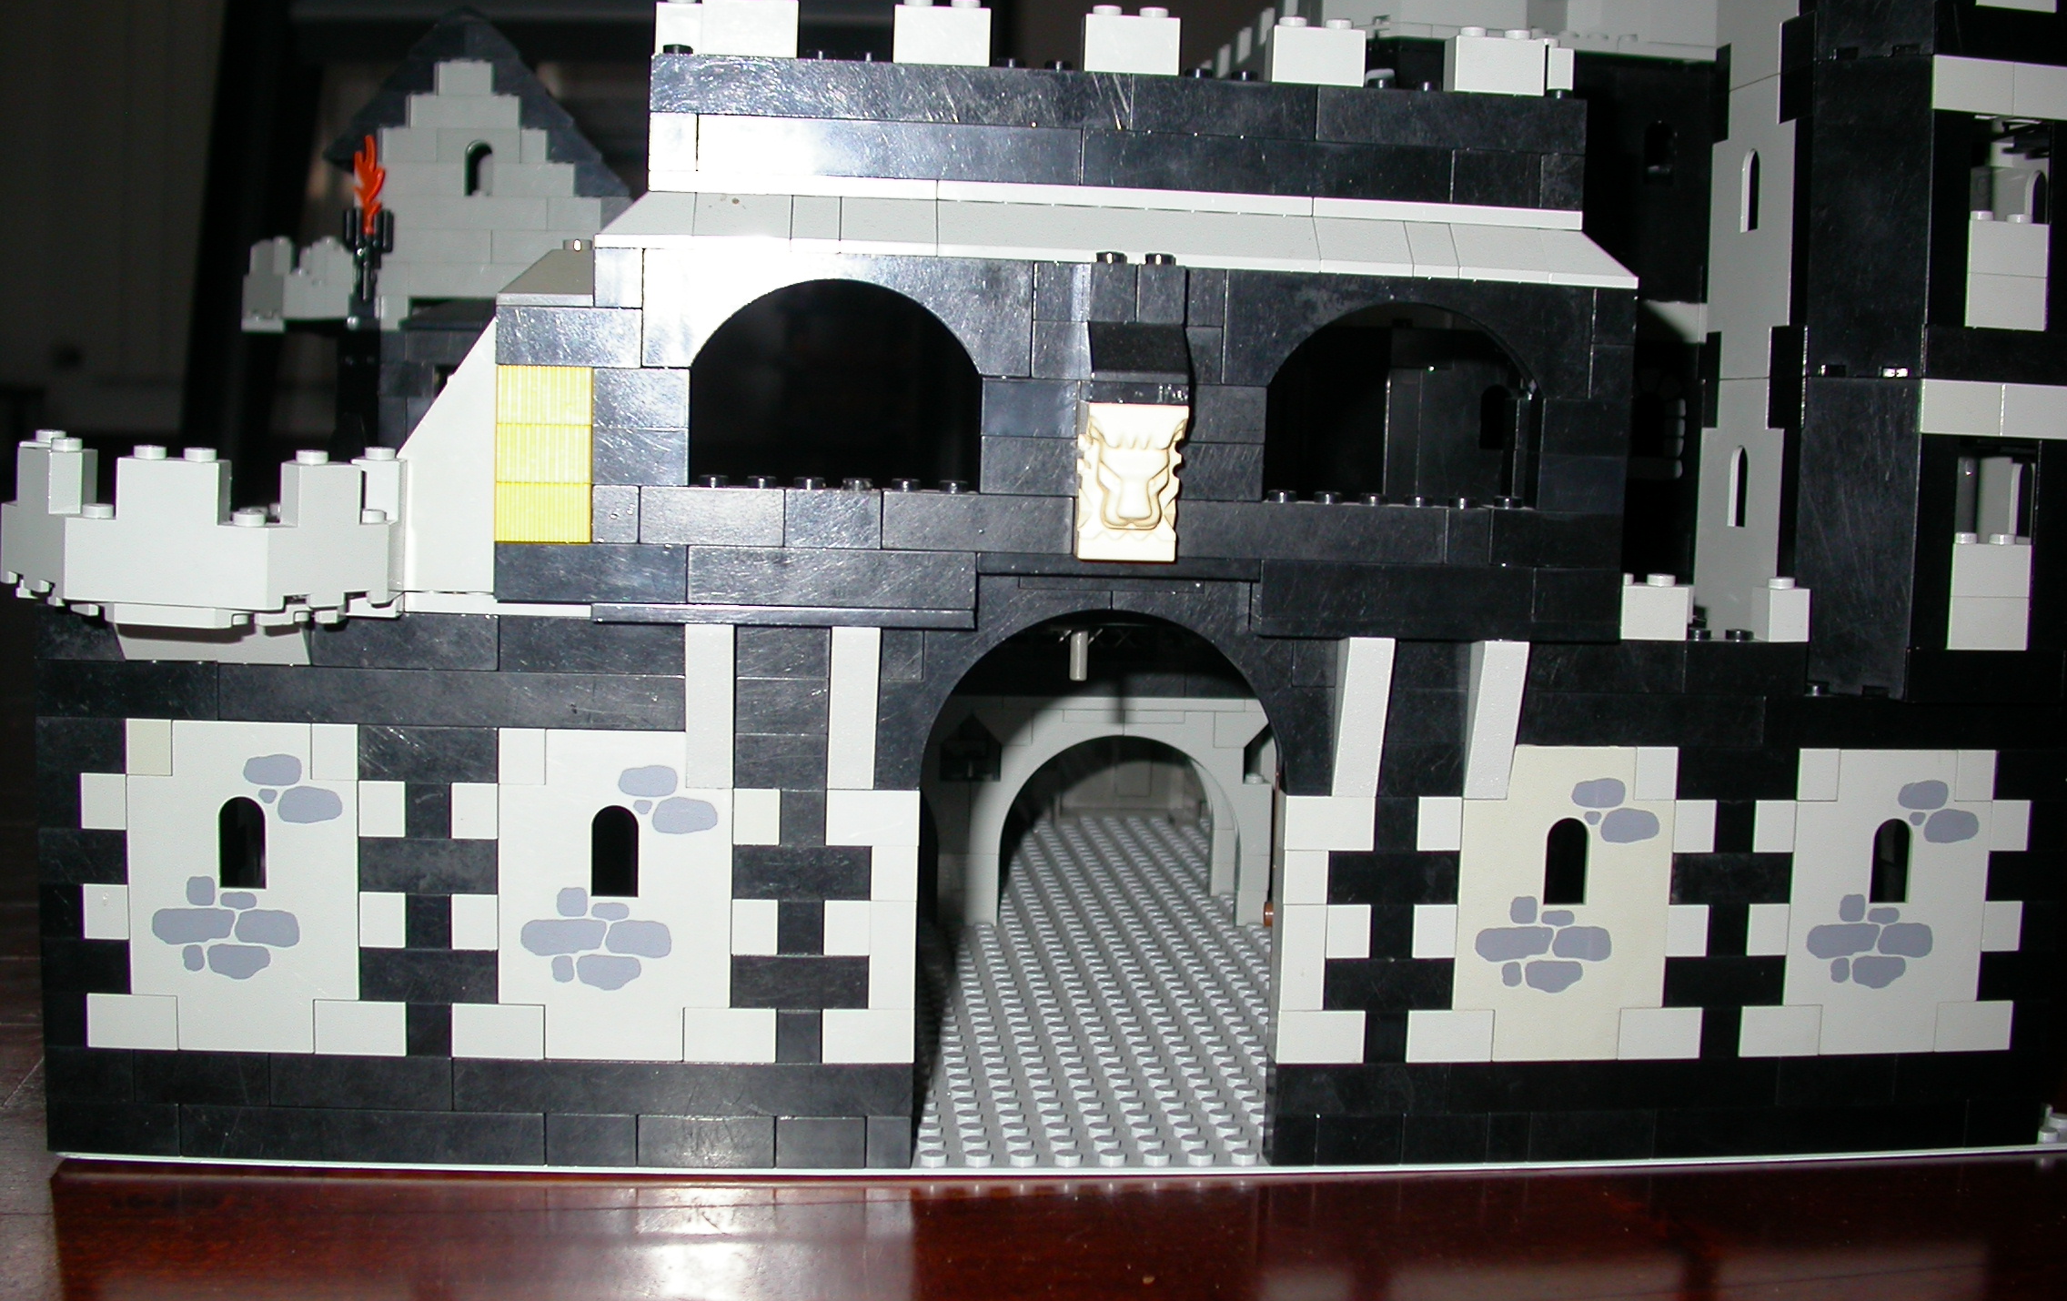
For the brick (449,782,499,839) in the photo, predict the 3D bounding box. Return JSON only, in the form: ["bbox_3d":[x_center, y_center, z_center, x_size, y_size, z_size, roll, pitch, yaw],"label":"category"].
[{"bbox_3d":[-0.095,0.026,0.388,0.008,0.011,0.008,1,5,-6],"label":"brick"}]

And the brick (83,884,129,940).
[{"bbox_3d":[-0.158,0.044,0.389,0.008,0.010,0.008,1,5,-6],"label":"brick"}]

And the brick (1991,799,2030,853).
[{"bbox_3d":[0.178,0.031,0.418,0.008,0.011,0.008,1,5,-6],"label":"brick"}]

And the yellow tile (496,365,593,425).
[{"bbox_3d":[-0.081,-0.042,0.379,0.016,0.010,0.008,1,5,-6],"label":"yellow tile"}]

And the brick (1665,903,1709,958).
[{"bbox_3d":[0.119,0.050,0.415,0.008,0.010,0.008,1,5,-6],"label":"brick"}]

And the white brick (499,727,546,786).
[{"bbox_3d":[-0.088,0.017,0.390,0.008,0.010,0.008,1,5,-6],"label":"white brick"}]

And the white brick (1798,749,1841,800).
[{"bbox_3d":[0.143,0.022,0.415,0.008,0.010,0.008,1,5,-6],"label":"white brick"}]

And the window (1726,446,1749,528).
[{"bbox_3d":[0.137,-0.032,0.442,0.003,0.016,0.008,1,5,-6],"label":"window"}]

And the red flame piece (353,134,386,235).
[{"bbox_3d":[-0.185,-0.130,0.632,0.009,0.029,0.004,1,5,-6],"label":"red flame piece"}]

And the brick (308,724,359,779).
[{"bbox_3d":[-0.119,0.017,0.389,0.008,0.010,0.008,1,5,-6],"label":"brick"}]

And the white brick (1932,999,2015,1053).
[{"bbox_3d":[0.176,0.070,0.430,0.016,0.010,0.008,1,5,-6],"label":"white brick"}]

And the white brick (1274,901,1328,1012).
[{"bbox_3d":[0.048,0.054,0.407,0.008,0.019,0.008,1,6,-6],"label":"white brick"}]

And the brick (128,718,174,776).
[{"bbox_3d":[-0.150,0.016,0.388,0.008,0.010,0.008,1,5,-6],"label":"brick"}]

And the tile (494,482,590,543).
[{"bbox_3d":[-0.082,-0.023,0.380,0.016,0.010,0.008,1,5,-6],"label":"tile"}]

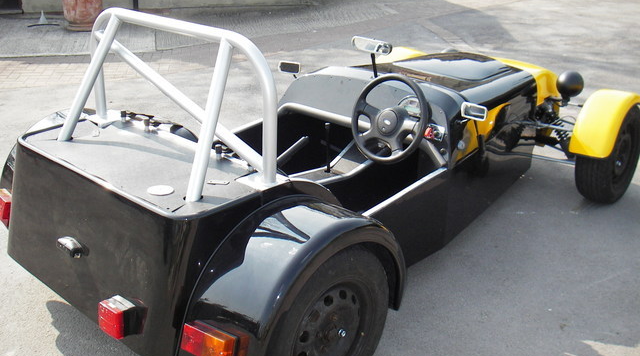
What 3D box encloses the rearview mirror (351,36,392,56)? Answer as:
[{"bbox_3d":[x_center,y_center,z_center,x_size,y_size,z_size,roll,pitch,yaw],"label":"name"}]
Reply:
[{"bbox_3d":[0.248,-0.620,3.296,0.215,0.056,0.034,21,28,37],"label":"rearview mirror"}]

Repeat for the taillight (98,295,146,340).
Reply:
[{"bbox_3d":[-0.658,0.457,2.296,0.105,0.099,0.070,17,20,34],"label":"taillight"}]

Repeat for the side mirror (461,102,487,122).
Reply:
[{"bbox_3d":[0.673,-0.287,3.020,0.112,0.064,0.037,17,30,38],"label":"side mirror"}]

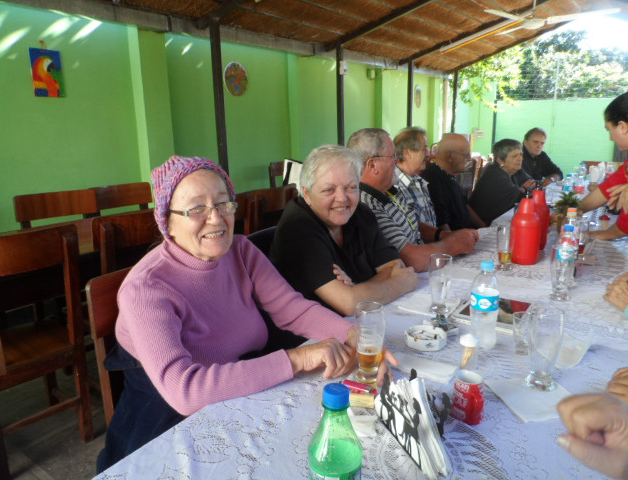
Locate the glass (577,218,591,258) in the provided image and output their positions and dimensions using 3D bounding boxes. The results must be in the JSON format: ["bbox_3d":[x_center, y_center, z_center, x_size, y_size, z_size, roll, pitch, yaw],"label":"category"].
[{"bbox_3d":[1.023,-0.011,1.678,0.060,0.154,0.060,-6,15,-19],"label":"glass"}]

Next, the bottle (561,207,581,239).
[{"bbox_3d":[0.947,-0.013,1.643,0.070,0.210,0.070,7,16,34],"label":"bottle"}]

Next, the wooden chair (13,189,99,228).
[{"bbox_3d":[-1.370,0.168,2.673,0.480,0.920,0.430,10,18,37],"label":"wooden chair"}]

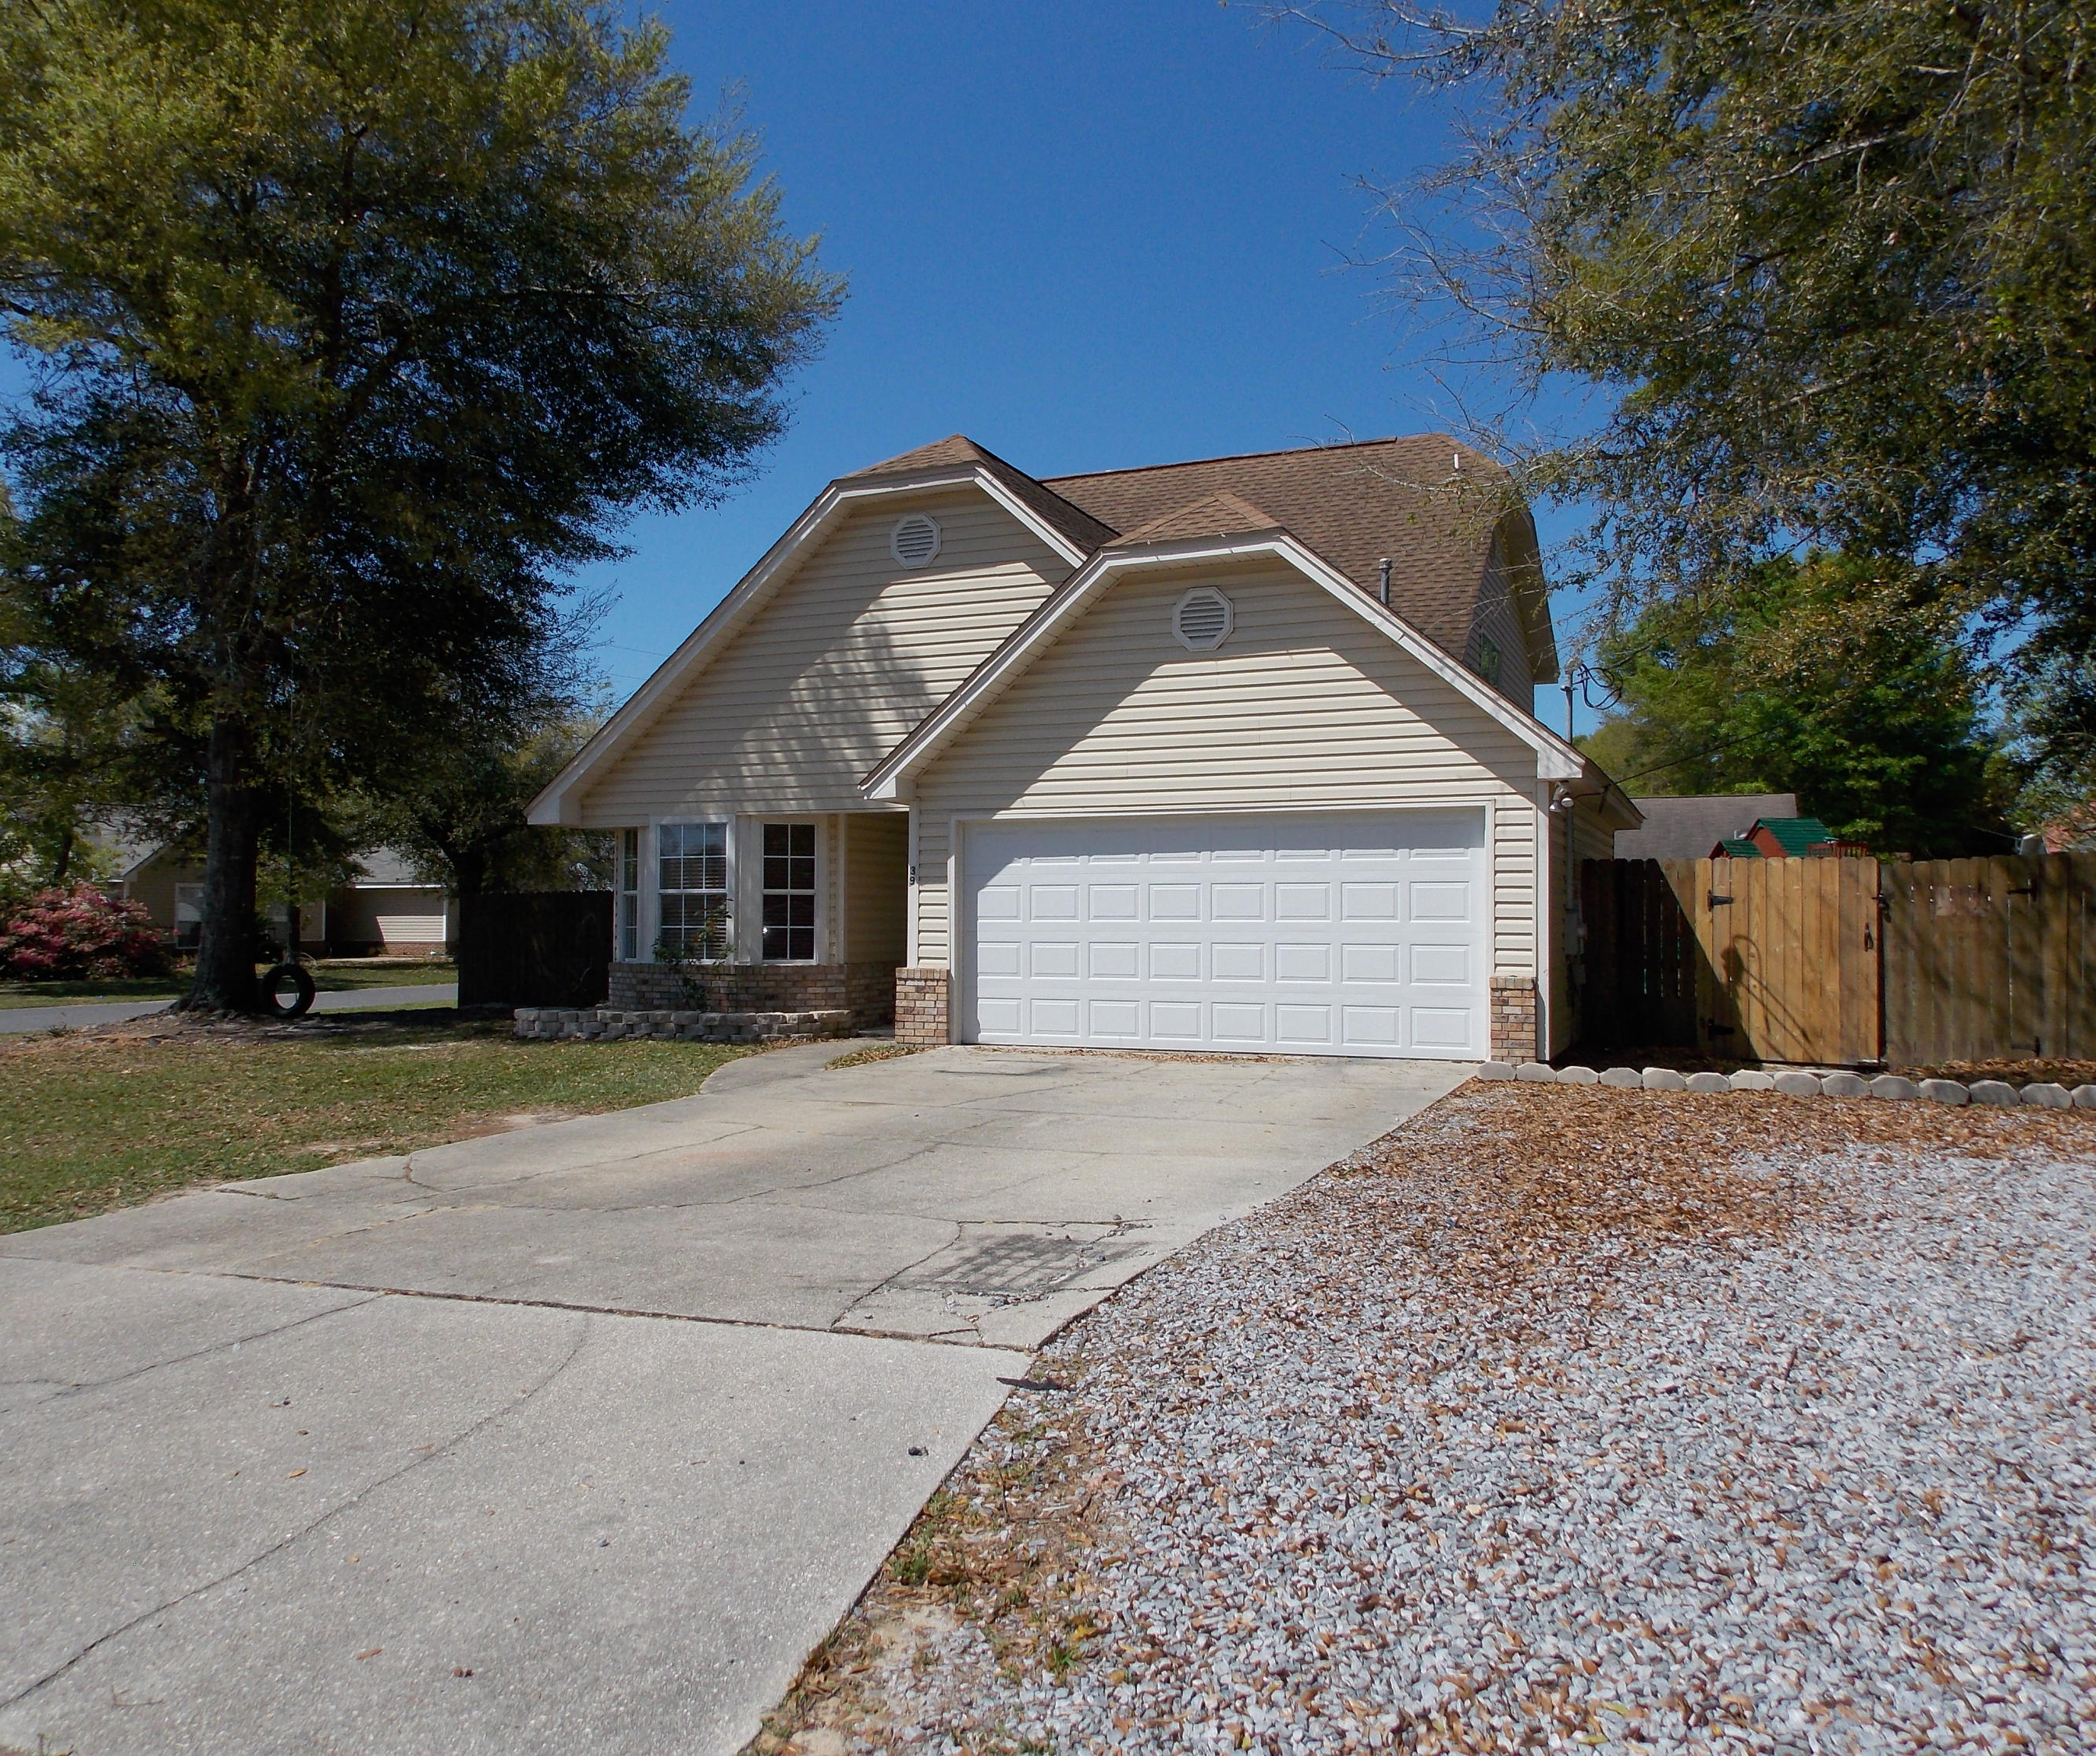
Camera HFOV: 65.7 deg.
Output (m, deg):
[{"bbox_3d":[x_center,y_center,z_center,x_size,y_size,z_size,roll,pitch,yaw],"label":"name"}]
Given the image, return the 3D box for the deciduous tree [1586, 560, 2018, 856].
[{"bbox_3d":[20.662,-3.107,45.000,11.800,11.700,11.300,-1,-2,24],"label":"deciduous tree"}]

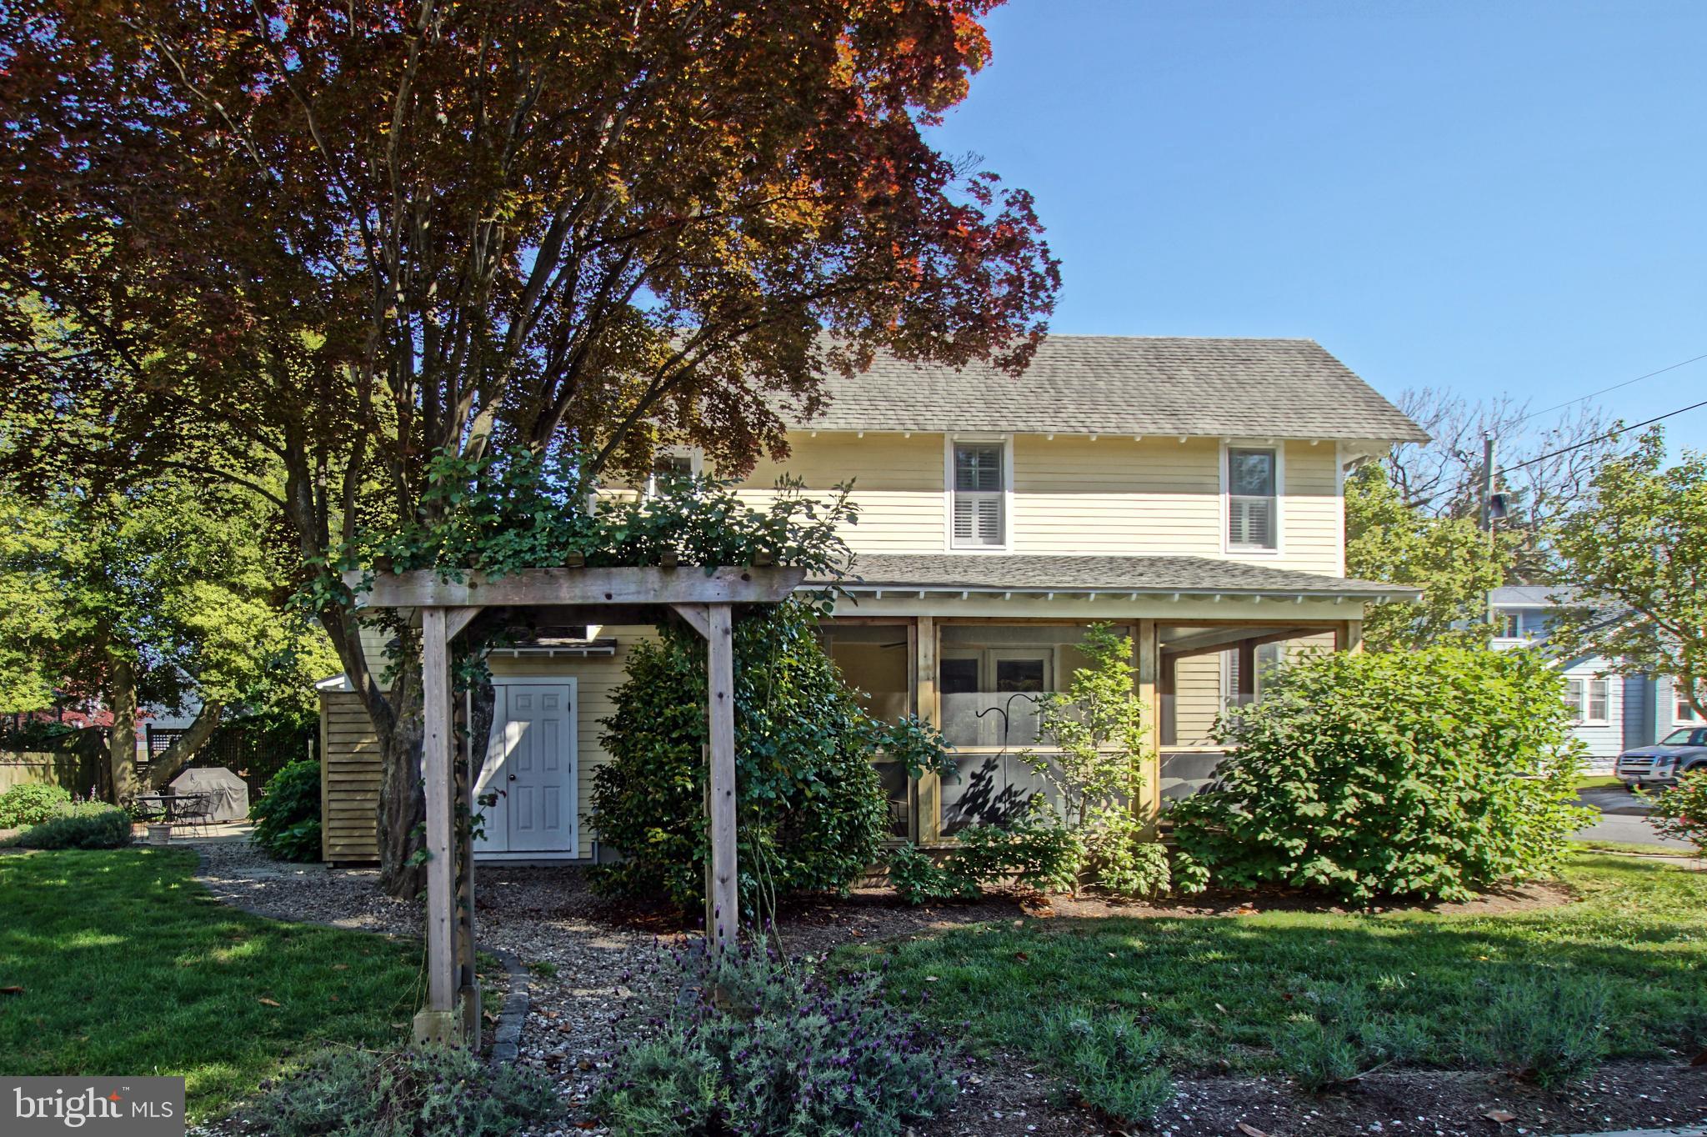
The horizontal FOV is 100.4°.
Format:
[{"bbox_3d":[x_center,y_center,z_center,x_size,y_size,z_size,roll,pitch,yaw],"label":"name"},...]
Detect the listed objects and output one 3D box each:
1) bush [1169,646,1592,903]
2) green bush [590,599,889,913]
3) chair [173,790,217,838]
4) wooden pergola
[{"bbox_3d":[4.250,1.680,5.850,3.000,2.000,2.100,0,-5,0],"label":"bush"},{"bbox_3d":[-0.880,1.440,5.650,2.200,2.400,2.000,0,-5,0],"label":"green bush"},{"bbox_3d":[-11.700,4.360,12.650,0.600,0.840,0.580,3,-5,-29],"label":"chair"},{"bbox_3d":[-1.520,1.330,4.220,2.400,2.620,0.900,1,-5,-12],"label":"wooden pergola"}]

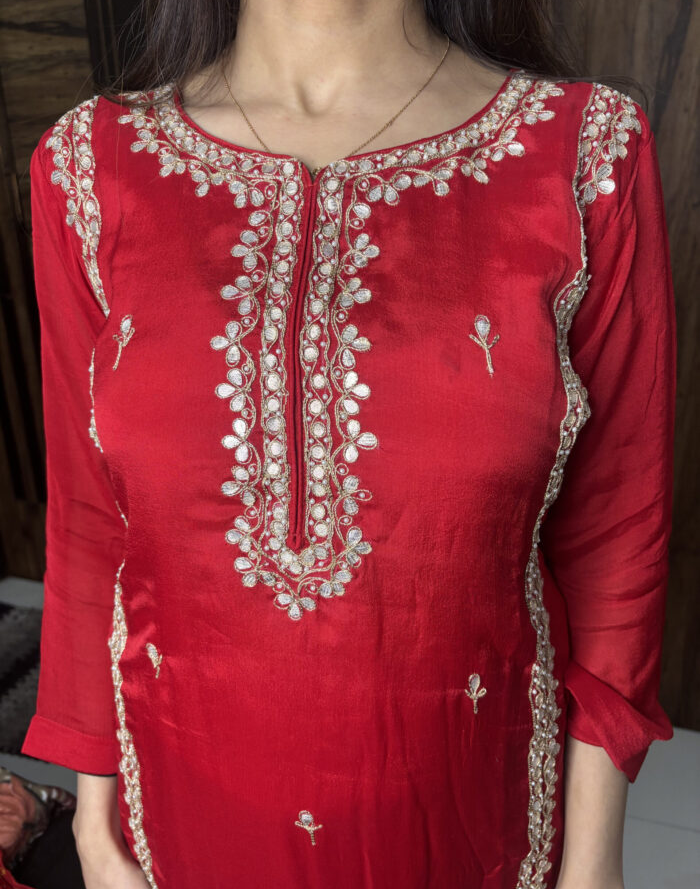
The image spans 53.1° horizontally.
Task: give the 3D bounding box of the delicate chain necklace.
[{"bbox_3d":[-0.012,-0.220,0.463,0.152,0.105,0.115,1,10,8],"label":"delicate chain necklace"}]

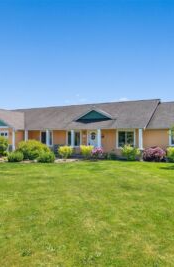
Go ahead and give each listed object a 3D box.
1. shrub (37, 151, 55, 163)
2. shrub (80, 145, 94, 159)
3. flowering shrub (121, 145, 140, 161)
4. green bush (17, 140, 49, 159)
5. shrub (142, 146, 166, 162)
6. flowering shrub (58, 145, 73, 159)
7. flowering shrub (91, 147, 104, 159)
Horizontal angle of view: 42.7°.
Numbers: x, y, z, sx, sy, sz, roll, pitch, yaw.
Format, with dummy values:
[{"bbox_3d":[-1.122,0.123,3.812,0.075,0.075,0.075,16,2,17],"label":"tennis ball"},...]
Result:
[{"bbox_3d":[-3.082,1.756,17.000,1.360,0.835,1.250,0,0,-10],"label":"shrub"},{"bbox_3d":[-0.017,1.577,18.800,1.150,1.176,1.100,0,0,0],"label":"shrub"},{"bbox_3d":[3.385,1.522,17.300,1.400,1.301,1.300,0,0,11],"label":"flowering shrub"},{"bbox_3d":[-4.480,1.420,18.600,2.650,1.680,2.300,0,0,0],"label":"green bush"},{"bbox_3d":[4.996,1.583,16.700,1.700,1.183,1.450,0,0,17],"label":"shrub"},{"bbox_3d":[-1.840,1.600,19.200,1.270,1.127,1.200,0,0,-5],"label":"flowering shrub"},{"bbox_3d":[0.874,1.637,18.500,0.980,1.060,0.920,0,0,3],"label":"flowering shrub"}]

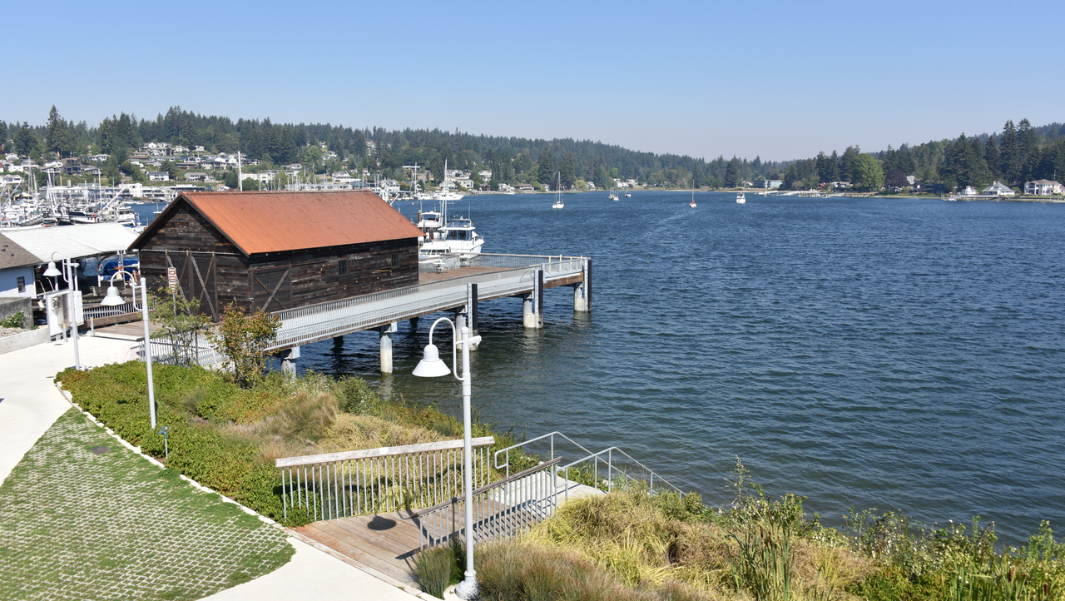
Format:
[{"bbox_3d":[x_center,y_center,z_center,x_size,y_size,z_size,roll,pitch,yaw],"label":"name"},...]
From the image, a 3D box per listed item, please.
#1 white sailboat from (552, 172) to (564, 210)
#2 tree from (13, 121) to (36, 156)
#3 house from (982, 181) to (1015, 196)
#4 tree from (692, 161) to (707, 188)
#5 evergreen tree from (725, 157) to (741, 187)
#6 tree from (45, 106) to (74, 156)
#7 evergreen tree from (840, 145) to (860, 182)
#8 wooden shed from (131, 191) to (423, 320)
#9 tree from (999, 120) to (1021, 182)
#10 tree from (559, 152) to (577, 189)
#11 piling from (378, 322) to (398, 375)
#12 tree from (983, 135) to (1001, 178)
[{"bbox_3d":[9.184,-39.256,295.000,3.200,13.300,9.800,3,8,20],"label":"white sailboat"},{"bbox_3d":[-379.522,-120.488,620.000,15.000,26.500,15.000,-5,9,-31],"label":"tree"},{"bbox_3d":[227.983,-54.301,405.000,10.500,6.900,10.500,-3,8,-16],"label":"house"},{"bbox_3d":[177.272,-134.176,887.936,11.620,29.983,11.620,1,8,11],"label":"tree"},{"bbox_3d":[217.385,-139.650,900.000,15.500,32.500,15.500,1,8,13],"label":"evergreen tree"},{"bbox_3d":[-343.367,-121.580,597.465,18.078,36.823,18.078,-5,9,-29],"label":"tree"},{"bbox_3d":[249.699,-106.734,650.000,15.000,30.000,15.000,3,8,21],"label":"evergreen tree"},{"bbox_3d":[-12.328,-2.691,42.418,7.650,5.750,13.100,4,9,27],"label":"wooden shed"},{"bbox_3d":[247.499,-76.057,427.742,10.365,32.803,10.365,4,9,29],"label":"tree"},{"bbox_3d":[36.082,-132.913,847.366,16.220,38.261,16.220,0,8,2],"label":"tree"},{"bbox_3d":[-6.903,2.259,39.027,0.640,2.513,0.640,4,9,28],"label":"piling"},{"bbox_3d":[238.044,-72.980,428.350,7.989,23.973,7.989,4,9,29],"label":"tree"}]

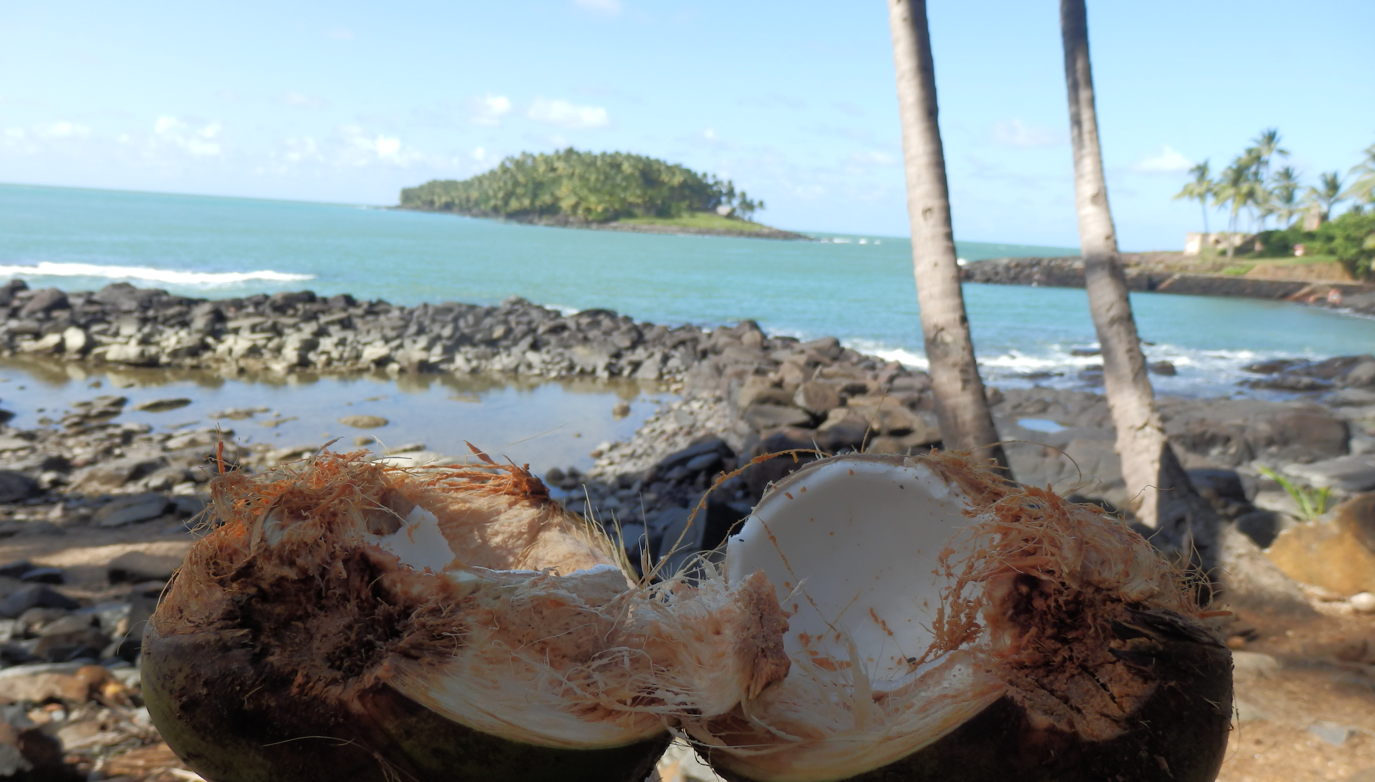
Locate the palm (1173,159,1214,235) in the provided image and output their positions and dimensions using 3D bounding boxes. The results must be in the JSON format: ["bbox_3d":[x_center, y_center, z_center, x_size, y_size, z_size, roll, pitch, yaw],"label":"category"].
[{"bbox_3d":[56.135,-20.494,109.924,4.590,10.066,4.590,8,10,26],"label":"palm"}]

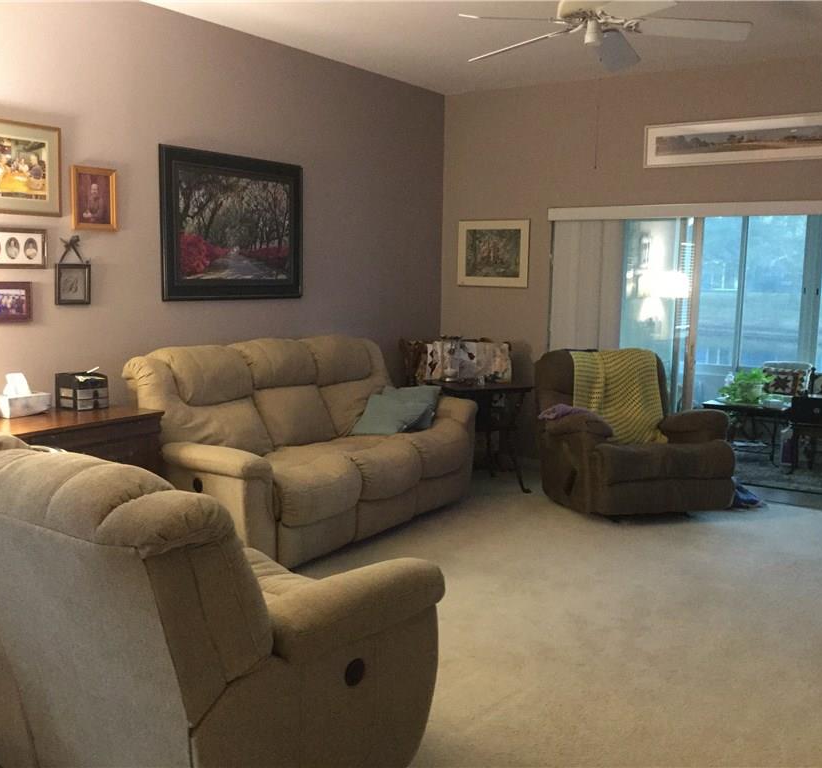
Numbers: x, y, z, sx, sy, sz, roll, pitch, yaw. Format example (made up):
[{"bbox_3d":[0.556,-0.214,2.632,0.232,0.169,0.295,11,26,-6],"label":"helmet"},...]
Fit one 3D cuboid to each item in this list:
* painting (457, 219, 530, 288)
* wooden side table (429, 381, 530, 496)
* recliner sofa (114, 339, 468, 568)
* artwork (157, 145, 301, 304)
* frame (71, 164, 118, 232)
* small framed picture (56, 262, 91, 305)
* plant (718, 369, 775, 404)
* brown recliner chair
[{"bbox_3d":[0.657,-1.042,7.366,0.623,0.526,0.025,6,9,33],"label":"painting"},{"bbox_3d":[0.512,0.371,6.659,0.566,0.730,0.500,-2,8,-21],"label":"wooden side table"},{"bbox_3d":[-0.563,0.310,5.539,0.960,1.090,2.140,6,9,34],"label":"recliner sofa"},{"bbox_3d":[-1.060,-0.954,5.631,0.040,0.860,1.170,6,9,34],"label":"artwork"},{"bbox_3d":[-1.631,-0.951,4.737,0.025,0.317,0.257,6,9,33],"label":"frame"},{"bbox_3d":[-1.734,-0.512,4.719,0.025,0.205,0.190,6,9,34],"label":"small framed picture"},{"bbox_3d":[2.890,0.021,7.900,0.430,0.310,0.410,6,9,33],"label":"plant"},{"bbox_3d":[1.547,0.300,6.394,1.020,1.020,0.960,-1,8,-18],"label":"brown recliner chair"}]

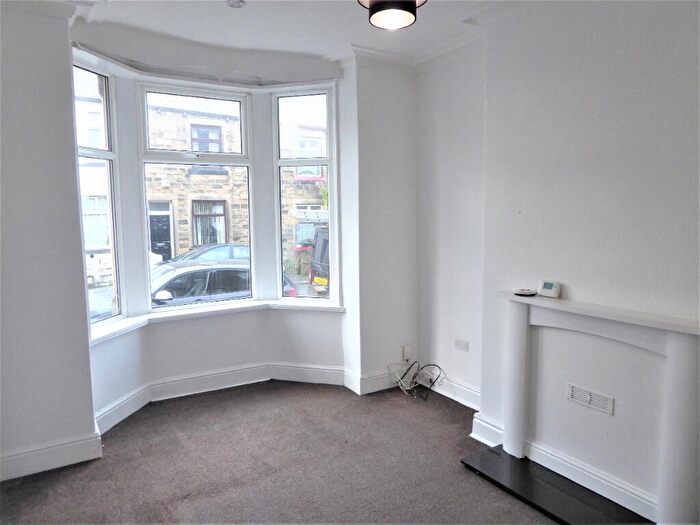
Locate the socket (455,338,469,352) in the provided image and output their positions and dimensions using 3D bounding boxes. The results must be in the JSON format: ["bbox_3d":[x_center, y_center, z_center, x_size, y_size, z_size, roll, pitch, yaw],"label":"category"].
[{"bbox_3d":[0.885,0.657,3.845,0.014,0.086,0.146,-4,7,-31],"label":"socket"}]

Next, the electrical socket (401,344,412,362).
[{"bbox_3d":[0.498,0.802,4.275,0.093,0.148,0.042,-4,7,-31],"label":"electrical socket"}]

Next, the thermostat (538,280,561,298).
[{"bbox_3d":[1.084,0.146,2.633,0.032,0.088,0.104,10,0,-32],"label":"thermostat"}]

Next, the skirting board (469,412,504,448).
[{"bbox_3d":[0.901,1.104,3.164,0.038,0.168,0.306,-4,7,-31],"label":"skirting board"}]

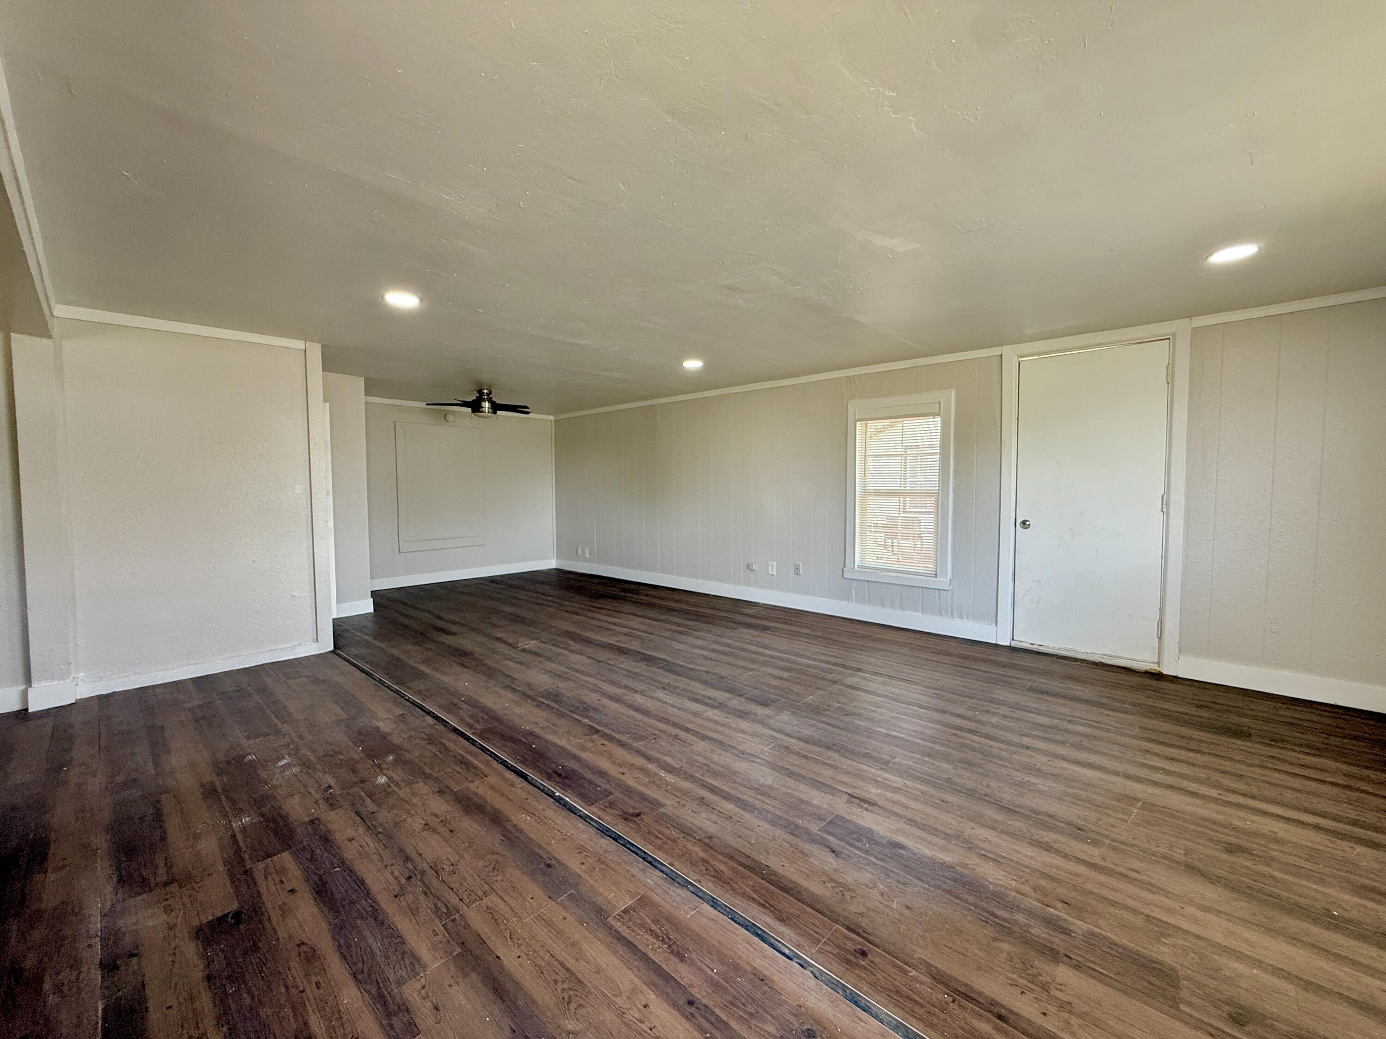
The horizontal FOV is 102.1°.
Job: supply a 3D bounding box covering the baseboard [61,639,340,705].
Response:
[{"bbox_3d":[-3.026,0.940,3.580,0.022,0.079,1.230,3,4,44],"label":"baseboard"}]

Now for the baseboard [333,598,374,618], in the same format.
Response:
[{"bbox_3d":[-3.148,0.831,5.211,0.020,0.129,0.325,3,4,44],"label":"baseboard"}]

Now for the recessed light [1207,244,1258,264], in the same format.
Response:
[{"bbox_3d":[2.374,-1.164,2.466,0.175,0.022,0.175,3,4,44],"label":"recessed light"}]

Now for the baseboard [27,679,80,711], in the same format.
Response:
[{"bbox_3d":[-3.437,0.948,3.009,0.022,0.124,0.163,3,4,44],"label":"baseboard"}]

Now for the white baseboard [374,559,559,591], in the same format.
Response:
[{"bbox_3d":[-2.906,0.718,7.377,0.020,0.133,2.622,3,4,44],"label":"white baseboard"}]

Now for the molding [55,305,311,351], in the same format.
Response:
[{"bbox_3d":[-3.057,-1.169,3.445,0.022,0.061,1.143,3,4,44],"label":"molding"}]

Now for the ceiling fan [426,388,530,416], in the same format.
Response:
[{"bbox_3d":[-2.219,-1.224,5.904,1.200,0.300,1.200,3,4,44],"label":"ceiling fan"}]

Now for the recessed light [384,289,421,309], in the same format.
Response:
[{"bbox_3d":[-1.573,-1.184,3.027,0.175,0.022,0.175,3,4,44],"label":"recessed light"}]

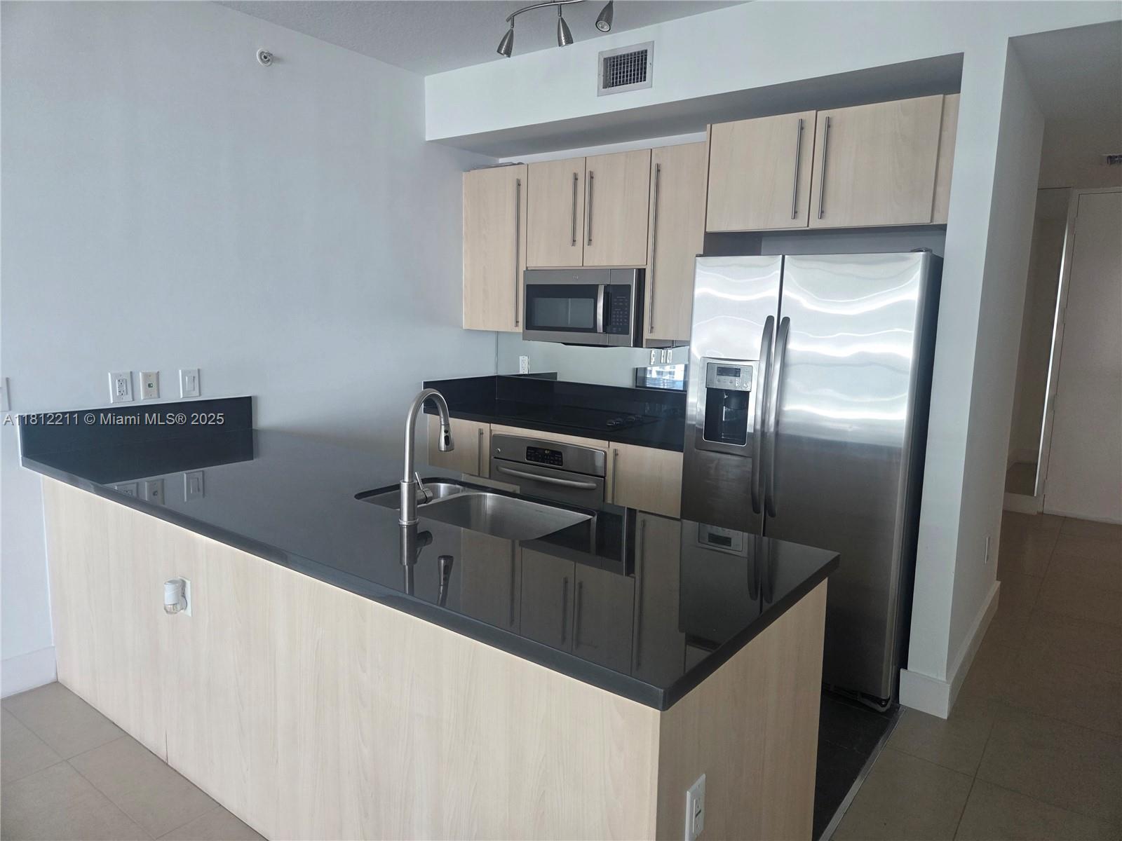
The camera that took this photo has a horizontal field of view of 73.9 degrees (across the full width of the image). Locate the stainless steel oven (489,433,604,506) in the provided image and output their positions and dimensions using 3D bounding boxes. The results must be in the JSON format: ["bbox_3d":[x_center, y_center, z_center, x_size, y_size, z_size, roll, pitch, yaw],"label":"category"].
[{"bbox_3d":[0.060,0.443,4.144,0.759,0.715,0.600,8,10,36],"label":"stainless steel oven"}]

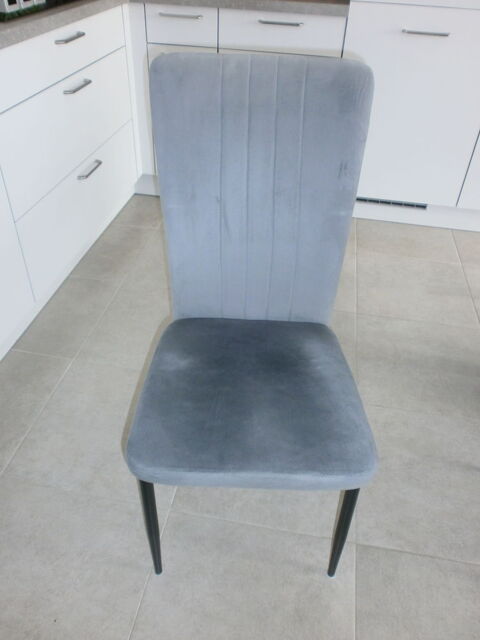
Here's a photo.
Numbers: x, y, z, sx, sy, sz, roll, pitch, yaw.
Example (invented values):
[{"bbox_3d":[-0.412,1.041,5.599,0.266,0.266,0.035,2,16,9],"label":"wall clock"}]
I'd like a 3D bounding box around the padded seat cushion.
[{"bbox_3d":[0.022,0.122,0.938,0.418,0.064,0.405,2,39,-1],"label":"padded seat cushion"}]

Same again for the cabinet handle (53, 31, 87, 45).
[{"bbox_3d":[-0.531,-0.889,1.574,0.034,0.014,0.165,8,39,7],"label":"cabinet handle"}]

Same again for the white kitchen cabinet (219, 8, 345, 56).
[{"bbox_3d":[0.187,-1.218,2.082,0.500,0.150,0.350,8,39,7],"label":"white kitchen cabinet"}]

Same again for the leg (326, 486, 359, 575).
[{"bbox_3d":[0.199,0.419,0.978,0.033,0.390,0.032,2,39,-1],"label":"leg"}]

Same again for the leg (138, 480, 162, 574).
[{"bbox_3d":[-0.169,0.407,0.974,0.031,0.390,0.032,2,39,-1],"label":"leg"}]

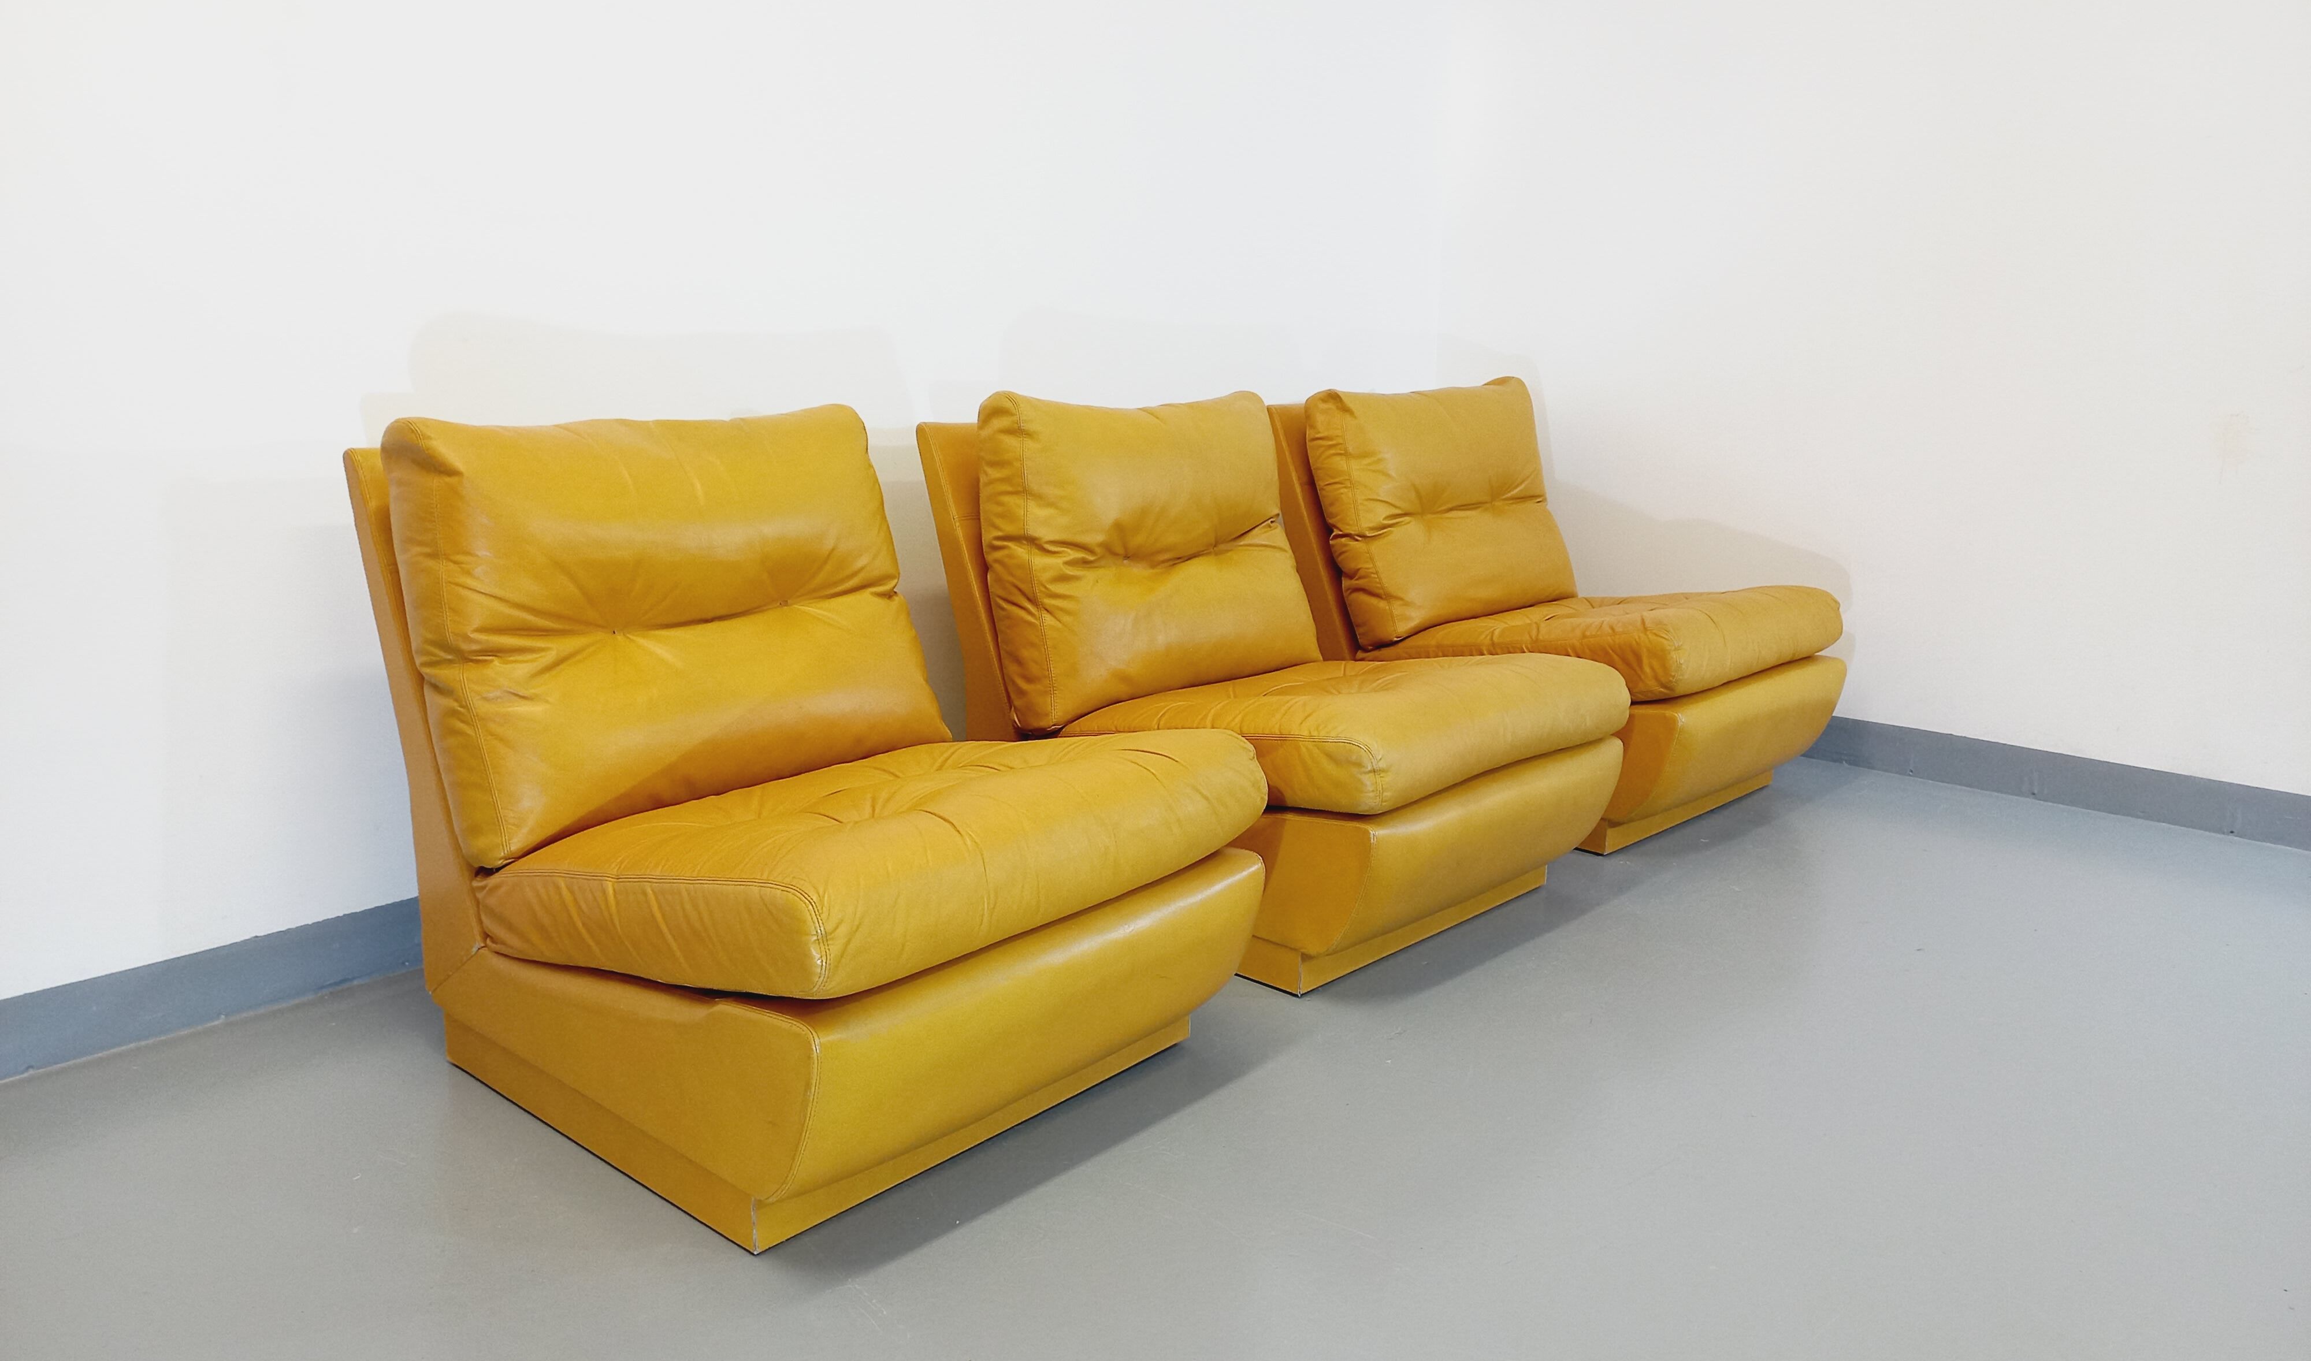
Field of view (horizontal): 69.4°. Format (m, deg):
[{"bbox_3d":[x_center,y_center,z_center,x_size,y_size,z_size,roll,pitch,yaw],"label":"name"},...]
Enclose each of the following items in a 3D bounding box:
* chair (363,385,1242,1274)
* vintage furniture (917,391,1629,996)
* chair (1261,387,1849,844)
[{"bbox_3d":[-0.405,0.078,1.952,0.884,0.757,0.658,12,16,40],"label":"chair"},{"bbox_3d":[0.178,-0.048,2.575,0.884,0.757,0.658,12,17,41],"label":"vintage furniture"},{"bbox_3d":[0.764,-0.172,3.191,0.884,0.757,0.658,13,17,43],"label":"chair"}]

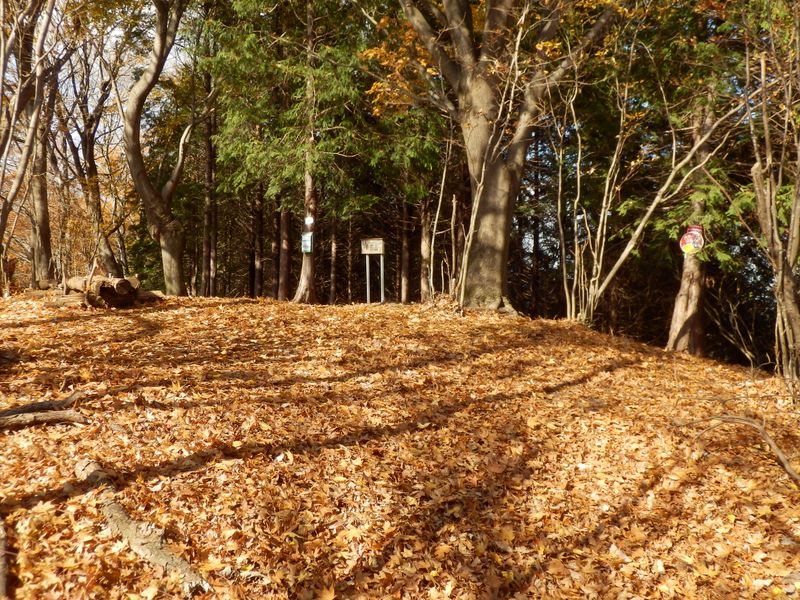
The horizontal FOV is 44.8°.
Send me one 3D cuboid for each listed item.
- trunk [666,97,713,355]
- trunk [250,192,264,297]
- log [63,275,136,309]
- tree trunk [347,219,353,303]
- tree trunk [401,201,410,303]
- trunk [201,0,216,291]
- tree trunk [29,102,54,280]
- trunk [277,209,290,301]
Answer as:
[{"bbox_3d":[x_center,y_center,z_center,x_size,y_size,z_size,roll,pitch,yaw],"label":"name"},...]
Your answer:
[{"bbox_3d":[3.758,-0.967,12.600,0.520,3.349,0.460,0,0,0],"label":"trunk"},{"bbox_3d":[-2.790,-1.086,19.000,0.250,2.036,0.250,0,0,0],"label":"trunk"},{"bbox_3d":[-4.413,-0.110,14.300,1.061,0.471,0.750,0,0,0],"label":"log"},{"bbox_3d":[-1.015,-0.794,19.500,0.100,1.688,0.100,0,0,0],"label":"tree trunk"},{"bbox_3d":[0.107,-0.939,18.800,0.180,1.976,0.180,0,0,0],"label":"tree trunk"},{"bbox_3d":[-3.650,-2.869,18.500,0.280,5.604,0.280,0,0,0],"label":"trunk"},{"bbox_3d":[-6.464,-1.920,17.500,0.420,3.281,0.380,0,0,0],"label":"tree trunk"},{"bbox_3d":[-2.137,-0.834,17.800,0.240,1.687,0.240,0,0,0],"label":"trunk"}]

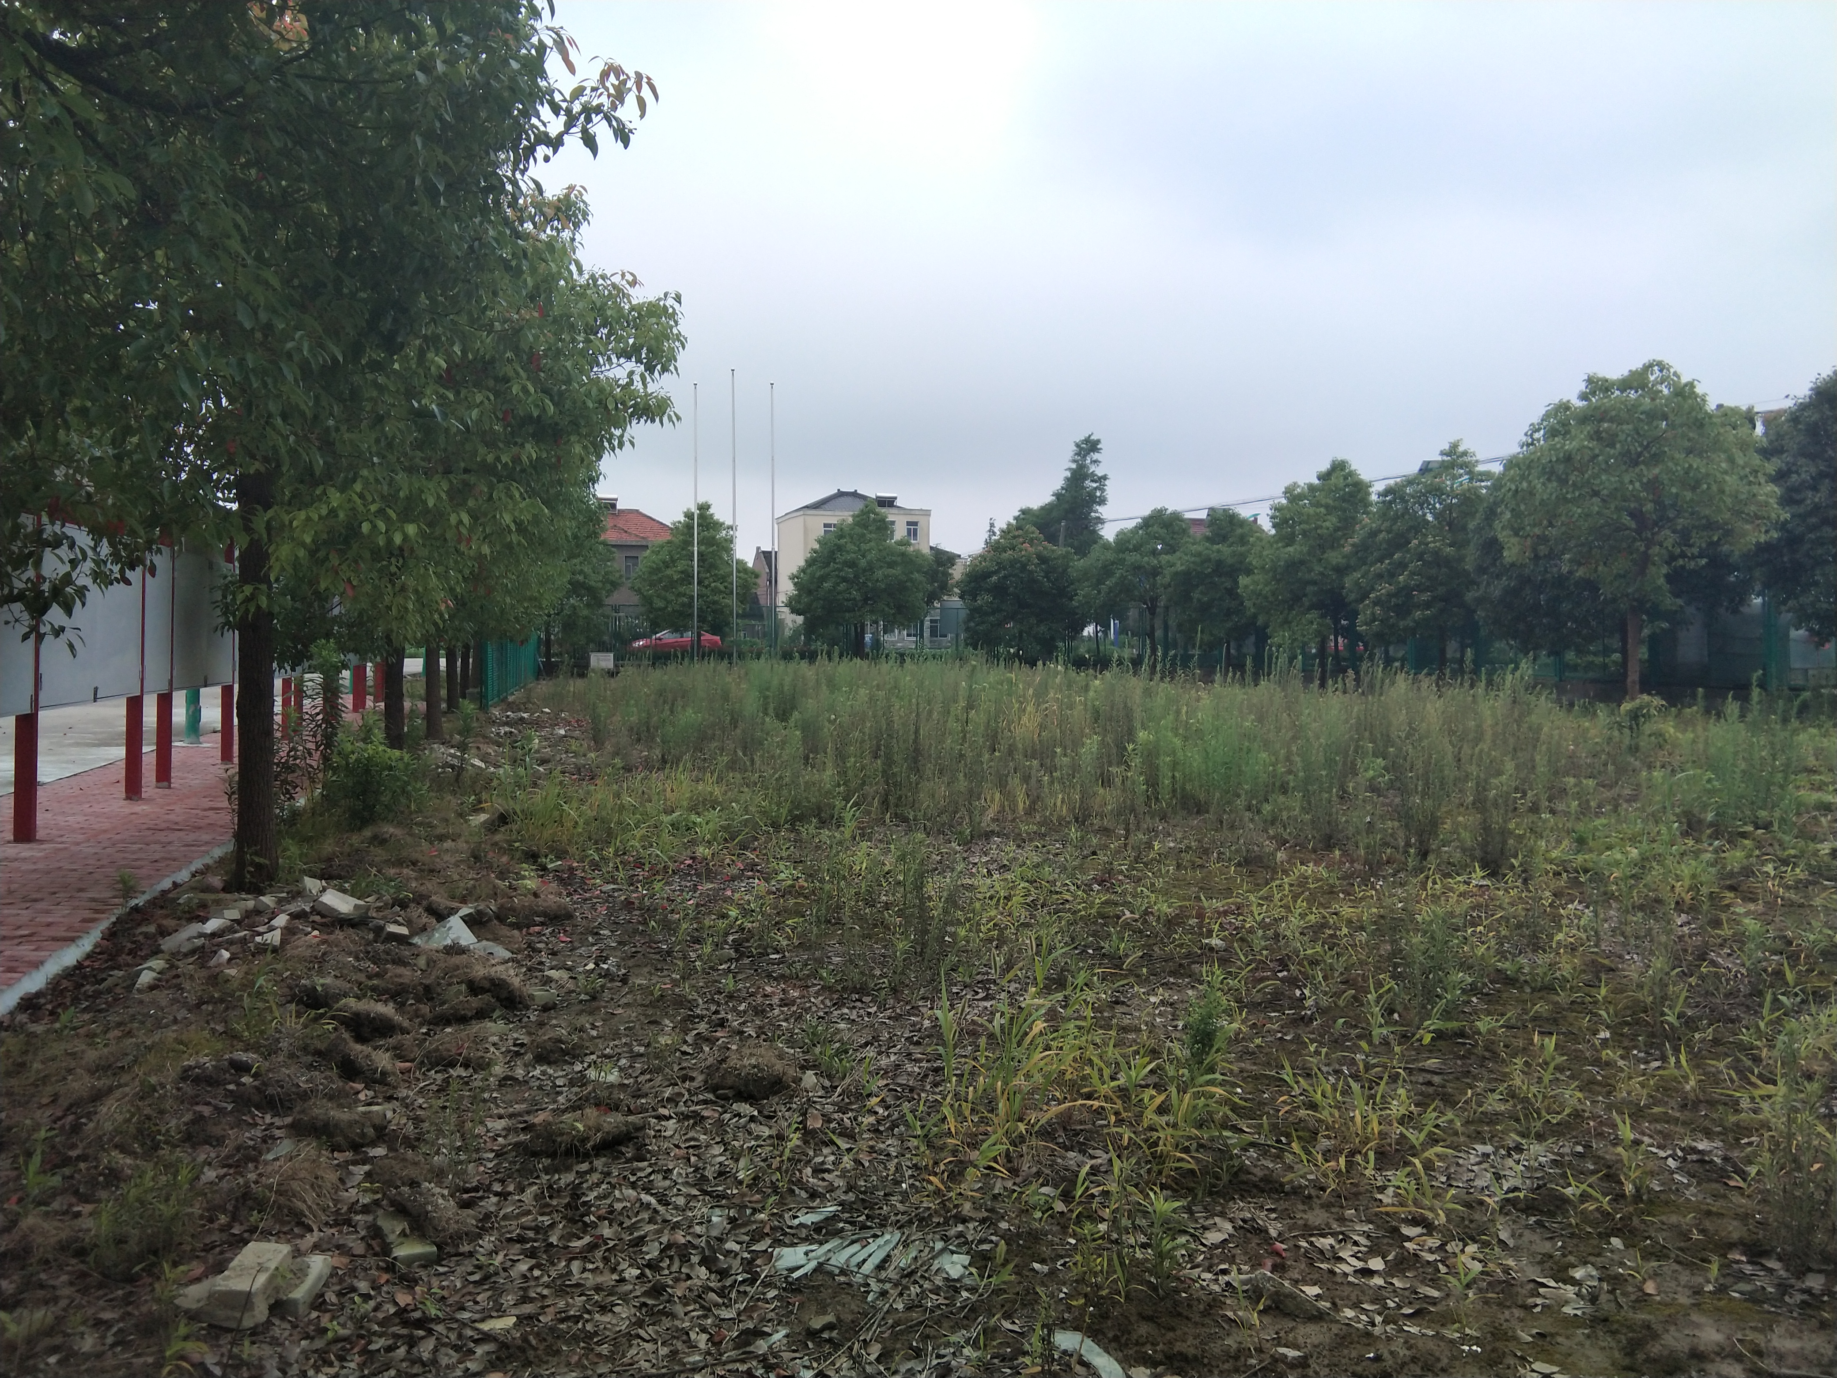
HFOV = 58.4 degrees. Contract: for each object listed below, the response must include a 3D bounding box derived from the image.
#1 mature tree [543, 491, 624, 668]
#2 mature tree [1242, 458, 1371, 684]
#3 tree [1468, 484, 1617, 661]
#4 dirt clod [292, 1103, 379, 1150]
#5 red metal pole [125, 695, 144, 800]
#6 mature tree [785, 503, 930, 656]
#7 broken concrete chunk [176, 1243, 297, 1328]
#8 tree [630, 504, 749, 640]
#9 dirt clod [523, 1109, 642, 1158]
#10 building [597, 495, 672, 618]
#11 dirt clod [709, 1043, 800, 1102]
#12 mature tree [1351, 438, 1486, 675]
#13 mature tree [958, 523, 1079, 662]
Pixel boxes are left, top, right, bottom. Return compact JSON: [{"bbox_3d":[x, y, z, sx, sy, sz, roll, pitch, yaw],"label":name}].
[{"bbox_3d":[-13.986,-3.985,64.000,5.000,7.000,5.000,0,2,0],"label":"mature tree"},{"bbox_3d":[11.369,-3.374,47.922,3.900,6.646,3.900,0,2,-13],"label":"mature tree"},{"bbox_3d":[12.739,-1.820,32.959,3.900,4.540,3.900,0,2,0],"label":"tree"},{"bbox_3d":[-1.598,1.177,4.500,0.230,0.115,0.180,-1,2,-12],"label":"dirt clod"},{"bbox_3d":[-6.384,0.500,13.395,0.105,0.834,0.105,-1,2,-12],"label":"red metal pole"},{"bbox_3d":[-2.026,-3.379,57.426,5.000,6.100,4.800,0,2,-13],"label":"mature tree"},{"bbox_3d":[-1.545,1.338,3.704,0.200,0.090,0.250,0,2,-4],"label":"broken concrete chunk"},{"bbox_3d":[-8.988,-3.905,65.000,4.700,6.750,4.700,0,2,0],"label":"tree"},{"bbox_3d":[-0.900,1.179,4.414,0.330,0.085,0.210,0,2,-12],"label":"dirt clod"},{"bbox_3d":[-17.432,-6.536,97.851,10.000,9.350,9.000,0,2,-13],"label":"building"},{"bbox_3d":[-0.502,1.168,5.030,0.275,0.145,0.220,-1,2,-12],"label":"dirt clod"},{"bbox_3d":[10.824,-2.428,34.940,3.600,5.630,3.600,0,2,0],"label":"mature tree"},{"bbox_3d":[3.638,-3.219,59.928,4.300,5.620,4.300,0,2,0],"label":"mature tree"}]

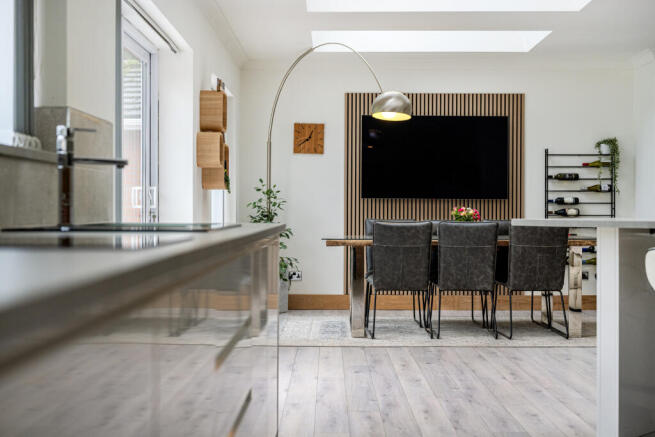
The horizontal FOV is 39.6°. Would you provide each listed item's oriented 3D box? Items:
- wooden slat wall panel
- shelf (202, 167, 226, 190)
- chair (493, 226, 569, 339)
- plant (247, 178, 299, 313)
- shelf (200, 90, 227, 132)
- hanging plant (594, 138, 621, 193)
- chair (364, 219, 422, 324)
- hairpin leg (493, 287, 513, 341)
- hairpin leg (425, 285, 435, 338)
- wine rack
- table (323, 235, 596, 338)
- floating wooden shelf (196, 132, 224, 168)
[{"bbox_3d":[1.073,-0.244,9.100,1.800,2.020,0.030,0,0,0],"label":"wooden slat wall panel"},{"bbox_3d":[-0.797,-0.365,6.530,0.155,0.300,0.300,0,0,0],"label":"shelf"},{"bbox_3d":[1.636,0.479,7.300,0.470,0.900,0.610,0,0,0],"label":"chair"},{"bbox_3d":[-0.540,0.262,8.880,0.510,1.310,0.450,0,0,0],"label":"plant"},{"bbox_3d":[-0.797,-0.737,6.410,0.160,0.290,0.290,0,0,0],"label":"shelf"},{"bbox_3d":[2.778,-0.525,9.000,0.255,0.560,0.190,0,0,0],"label":"hanging plant"},{"bbox_3d":[0.557,0.469,7.930,0.470,0.905,0.610,0,0,0],"label":"chair"},{"bbox_3d":[1.420,0.735,7.300,0.045,0.390,0.570,0,0,0],"label":"hairpin leg"},{"bbox_3d":[0.810,0.735,7.280,0.045,0.390,0.550,0,0,0],"label":"hairpin leg"},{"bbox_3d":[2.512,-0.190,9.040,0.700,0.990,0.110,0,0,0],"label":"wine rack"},{"bbox_3d":[1.090,0.544,7.630,2.240,0.765,1.120,0,0,0],"label":"table"},{"bbox_3d":[-0.797,-0.459,6.220,0.160,0.240,0.240,0,0,0],"label":"floating wooden shelf"}]

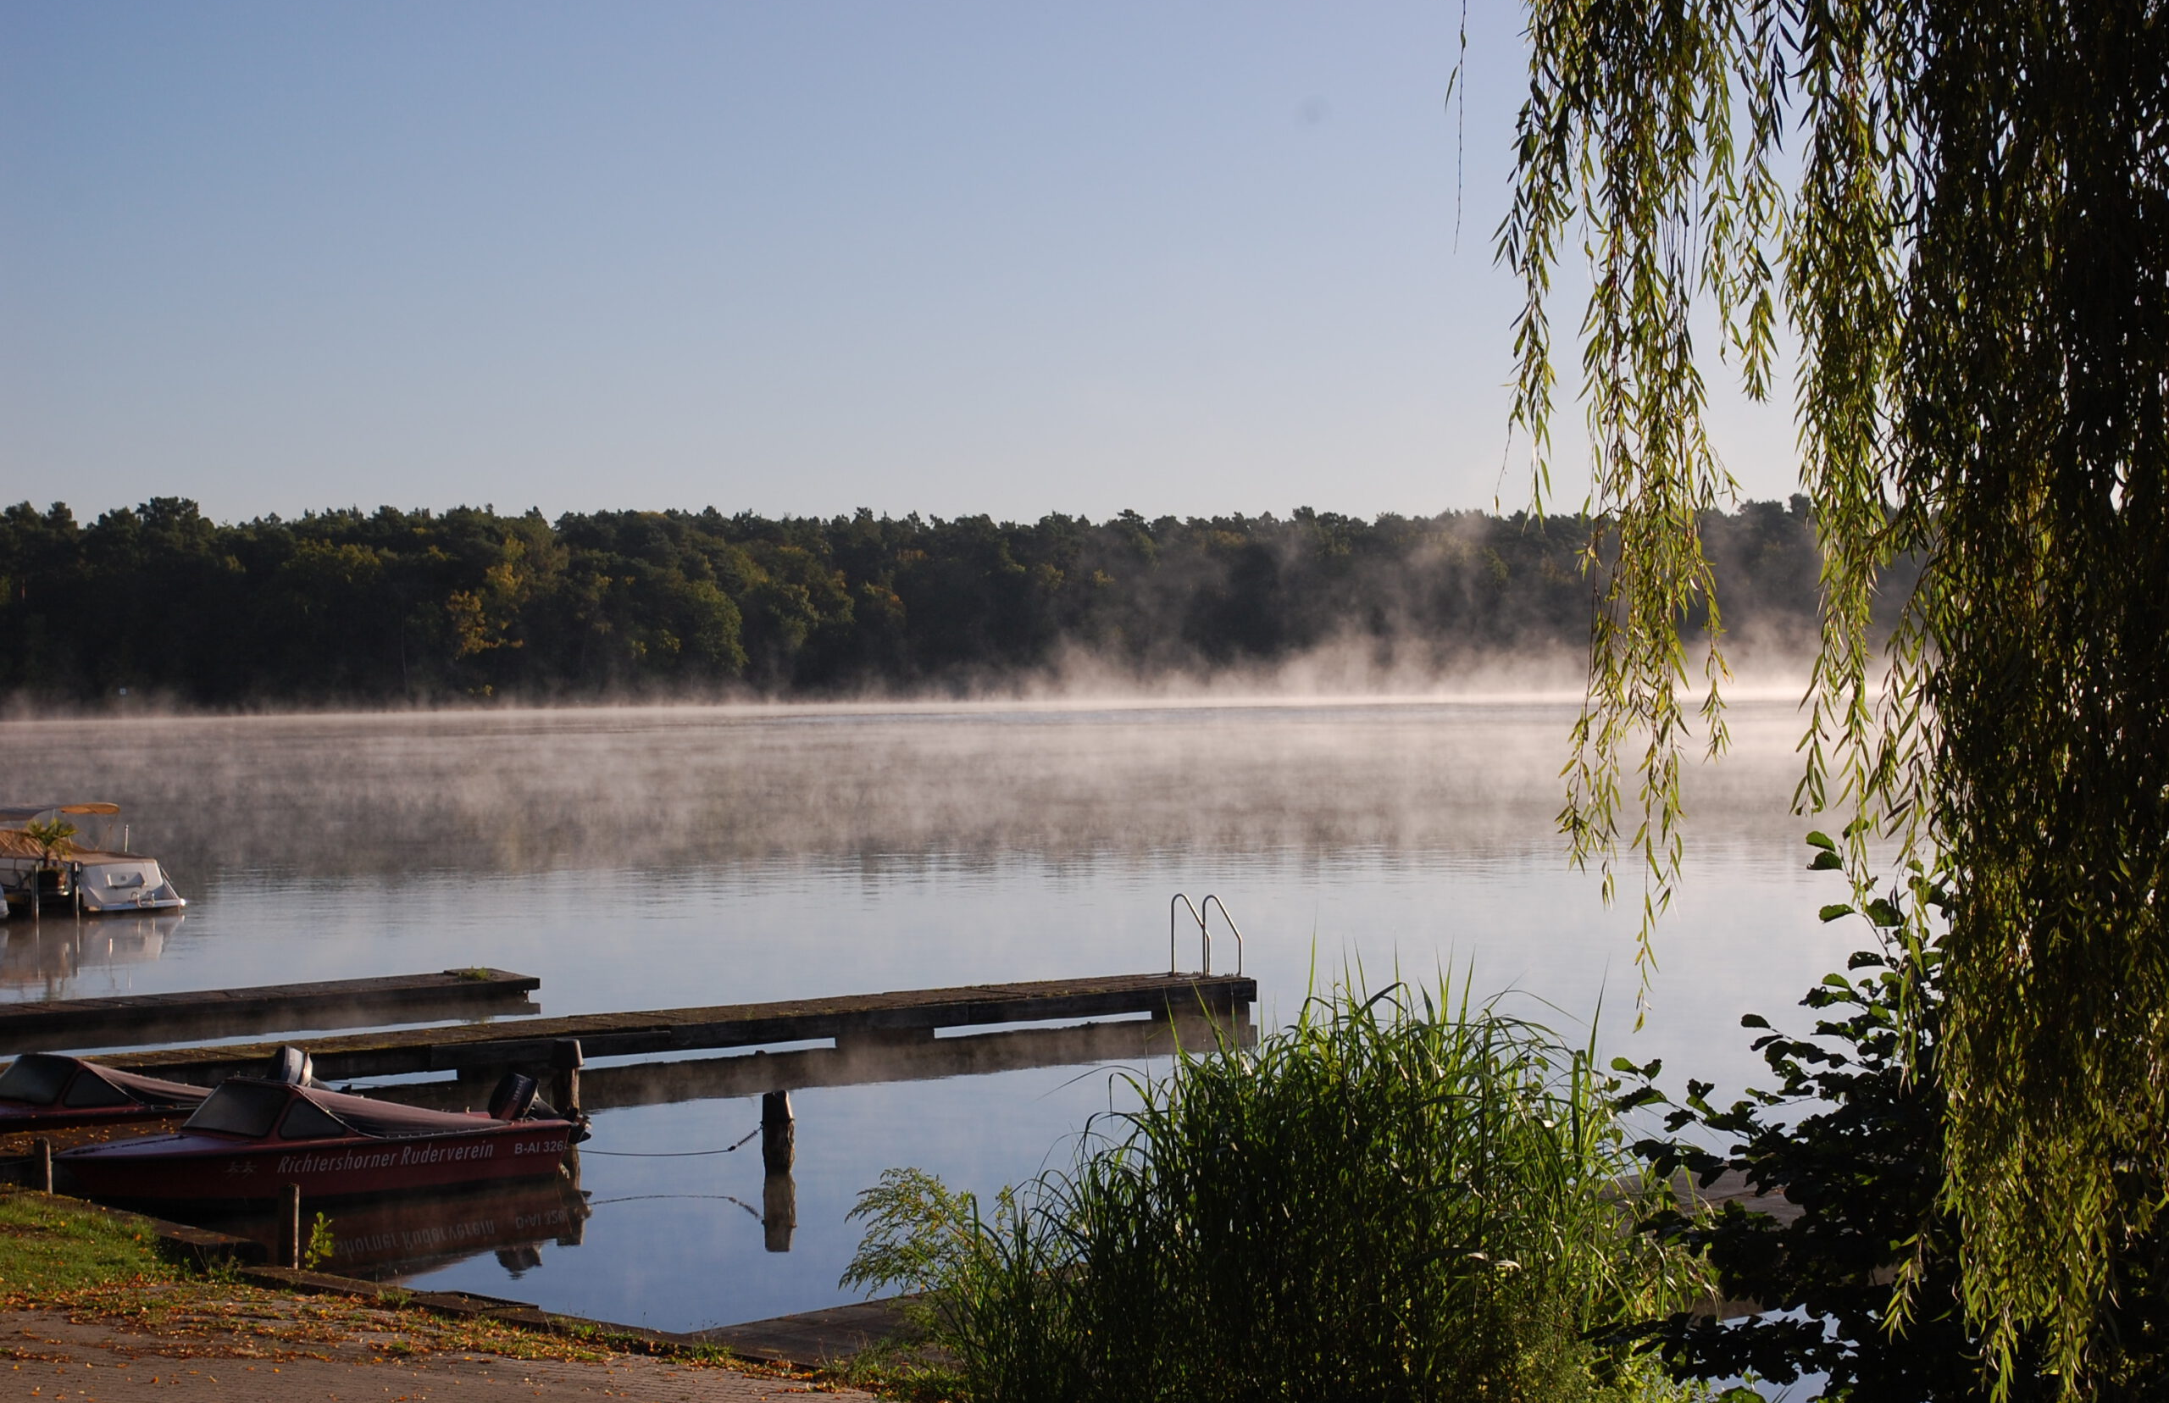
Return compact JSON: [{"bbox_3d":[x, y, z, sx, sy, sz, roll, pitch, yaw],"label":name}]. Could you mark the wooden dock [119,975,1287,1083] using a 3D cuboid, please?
[{"bbox_3d":[-4.808,3.553,42.302,16.000,0.370,1.780,-1,1,-39],"label":"wooden dock"}]

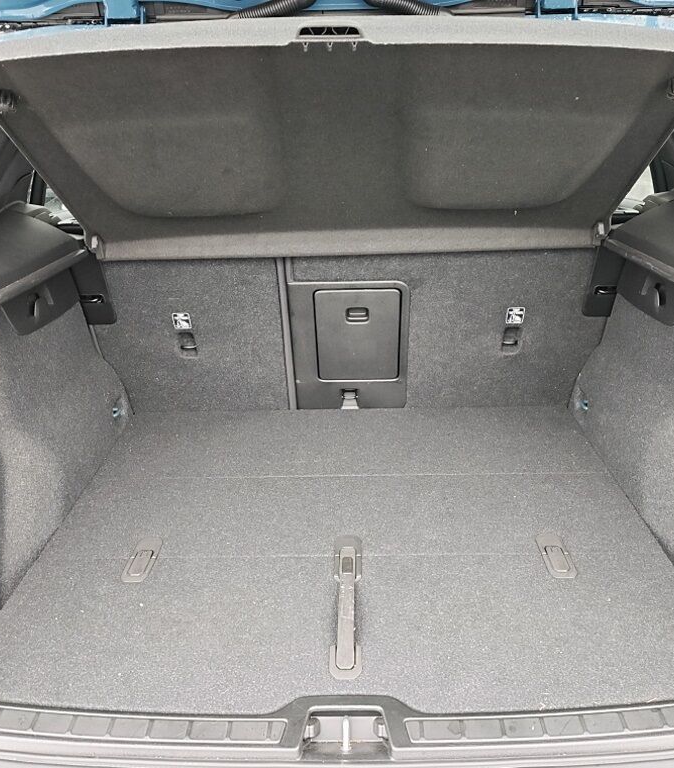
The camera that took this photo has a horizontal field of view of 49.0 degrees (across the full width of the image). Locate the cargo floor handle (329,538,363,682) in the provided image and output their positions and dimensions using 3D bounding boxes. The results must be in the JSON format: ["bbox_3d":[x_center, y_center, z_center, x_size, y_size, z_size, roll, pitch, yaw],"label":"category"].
[{"bbox_3d":[0.015,0.309,1.081,0.044,0.025,0.322,-1,22,1],"label":"cargo floor handle"}]

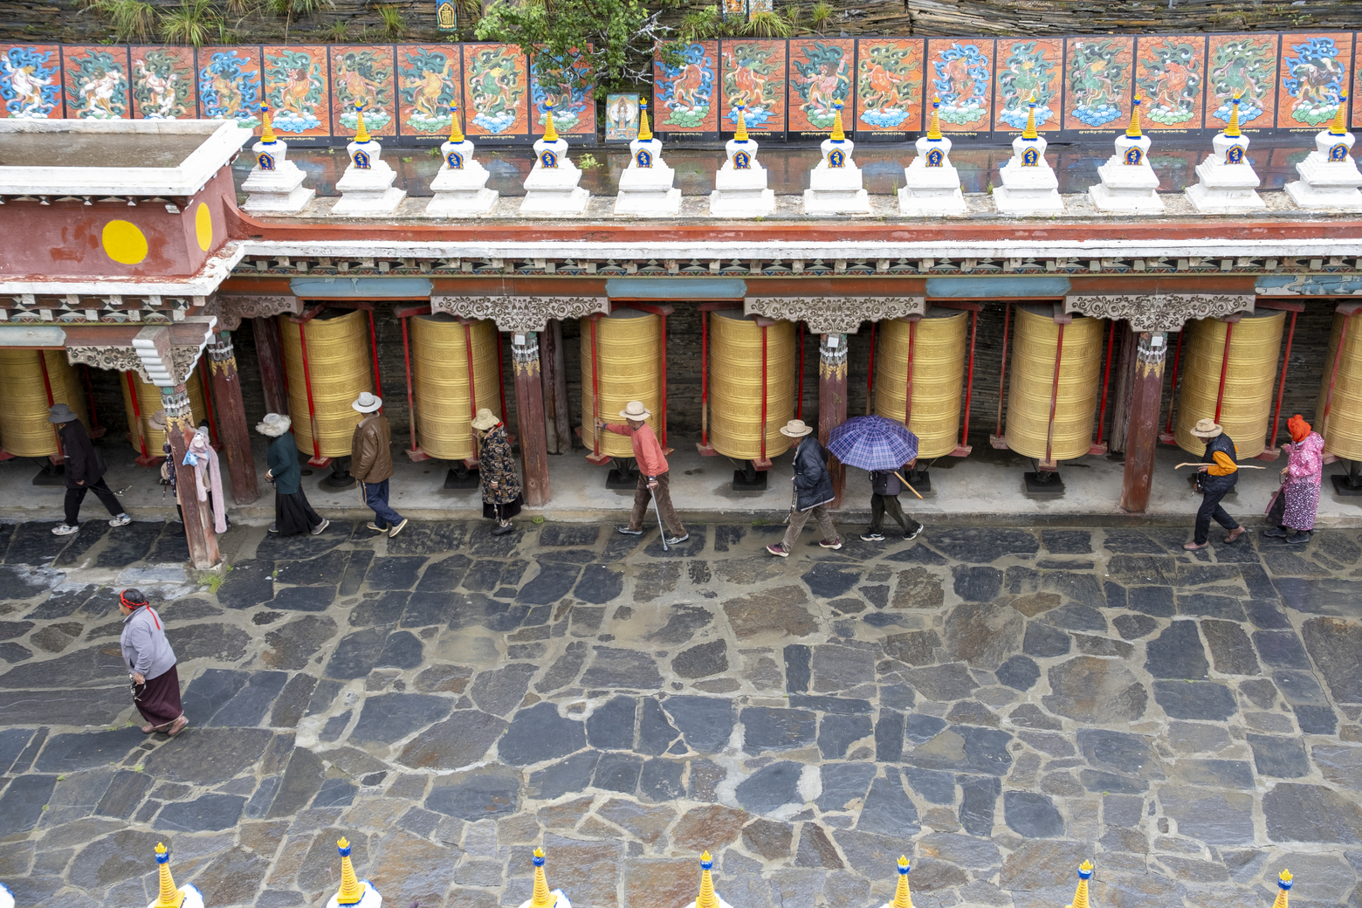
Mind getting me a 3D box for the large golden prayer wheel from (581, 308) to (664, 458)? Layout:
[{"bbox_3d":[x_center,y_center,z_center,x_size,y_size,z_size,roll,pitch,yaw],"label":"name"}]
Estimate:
[{"bbox_3d":[-0.701,-0.950,18.354,0.974,1.744,0.974,-1,25,0],"label":"large golden prayer wheel"}]

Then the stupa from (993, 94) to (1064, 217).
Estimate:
[{"bbox_3d":[3.784,-3.285,16.827,0.717,1.179,0.717,0,25,4],"label":"stupa"}]

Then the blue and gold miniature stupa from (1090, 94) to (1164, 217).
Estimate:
[{"bbox_3d":[4.775,-3.227,16.436,0.680,1.160,0.710,0,25,4],"label":"blue and gold miniature stupa"}]

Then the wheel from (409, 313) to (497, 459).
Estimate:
[{"bbox_3d":[-2.666,-0.942,18.568,1.001,1.729,1.001,-1,25,1],"label":"wheel"}]

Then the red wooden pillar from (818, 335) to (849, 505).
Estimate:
[{"bbox_3d":[1.751,-0.412,17.913,0.310,2.206,0.310,0,25,2],"label":"red wooden pillar"}]

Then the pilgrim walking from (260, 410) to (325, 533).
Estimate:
[{"bbox_3d":[-4.488,0.223,17.799,0.664,1.520,0.520,2,26,7],"label":"pilgrim walking"}]

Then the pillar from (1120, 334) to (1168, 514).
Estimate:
[{"bbox_3d":[5.298,-0.401,17.745,0.310,2.226,0.310,0,25,2],"label":"pillar"}]

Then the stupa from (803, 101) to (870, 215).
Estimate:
[{"bbox_3d":[1.695,-3.275,16.799,0.692,1.149,0.692,0,25,2],"label":"stupa"}]

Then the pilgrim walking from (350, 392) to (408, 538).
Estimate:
[{"bbox_3d":[-3.474,0.124,17.708,0.537,1.750,0.550,5,26,11],"label":"pilgrim walking"}]

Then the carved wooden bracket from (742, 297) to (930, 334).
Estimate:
[{"bbox_3d":[1.620,-1.510,16.378,1.870,0.395,0.210,0,27,4],"label":"carved wooden bracket"}]

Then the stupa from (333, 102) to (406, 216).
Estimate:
[{"bbox_3d":[-3.481,-3.308,17.067,0.680,1.150,0.710,0,25,4],"label":"stupa"}]

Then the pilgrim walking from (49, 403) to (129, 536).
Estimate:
[{"bbox_3d":[-6.876,0.155,17.688,0.841,1.587,0.511,0,25,4],"label":"pilgrim walking"}]

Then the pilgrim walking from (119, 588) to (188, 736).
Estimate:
[{"bbox_3d":[-4.907,1.924,14.366,0.520,1.548,0.460,0,25,2],"label":"pilgrim walking"}]

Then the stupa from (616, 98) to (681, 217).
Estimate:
[{"bbox_3d":[-0.376,-3.282,16.928,0.700,1.197,0.680,0,26,2],"label":"stupa"}]

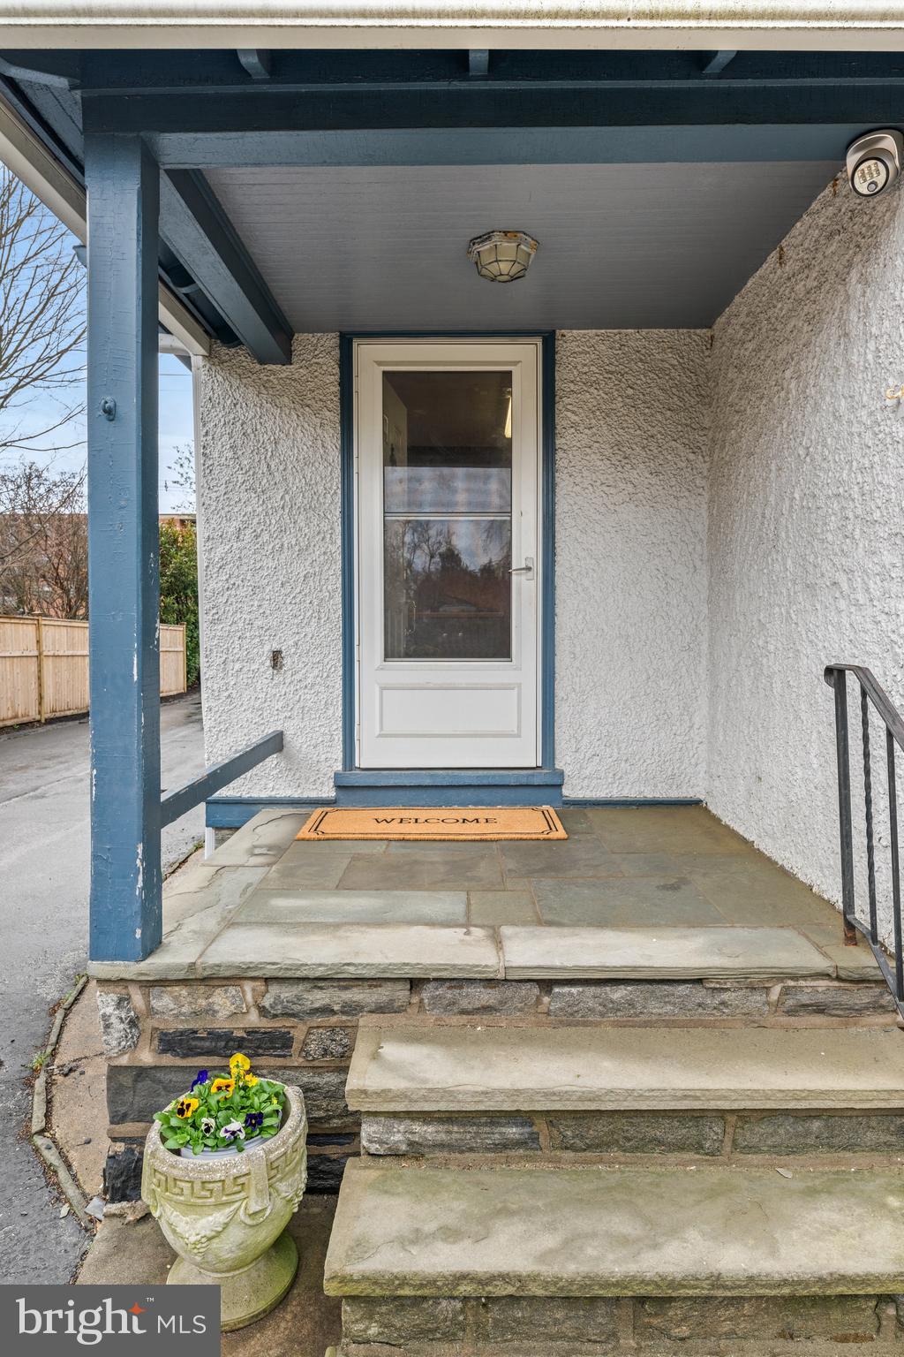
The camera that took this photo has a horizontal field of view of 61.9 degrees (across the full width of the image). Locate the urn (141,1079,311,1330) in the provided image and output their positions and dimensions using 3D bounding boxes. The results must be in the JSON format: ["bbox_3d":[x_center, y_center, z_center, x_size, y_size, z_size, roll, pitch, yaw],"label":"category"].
[{"bbox_3d":[-0.521,1.214,1.763,0.365,0.355,0.365,0,2,1],"label":"urn"}]

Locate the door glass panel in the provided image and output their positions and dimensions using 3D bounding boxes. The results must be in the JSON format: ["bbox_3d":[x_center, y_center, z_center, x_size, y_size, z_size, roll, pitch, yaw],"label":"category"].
[{"bbox_3d":[-0.023,-0.771,3.570,0.620,1.375,0.030,0,2,1],"label":"door glass panel"}]

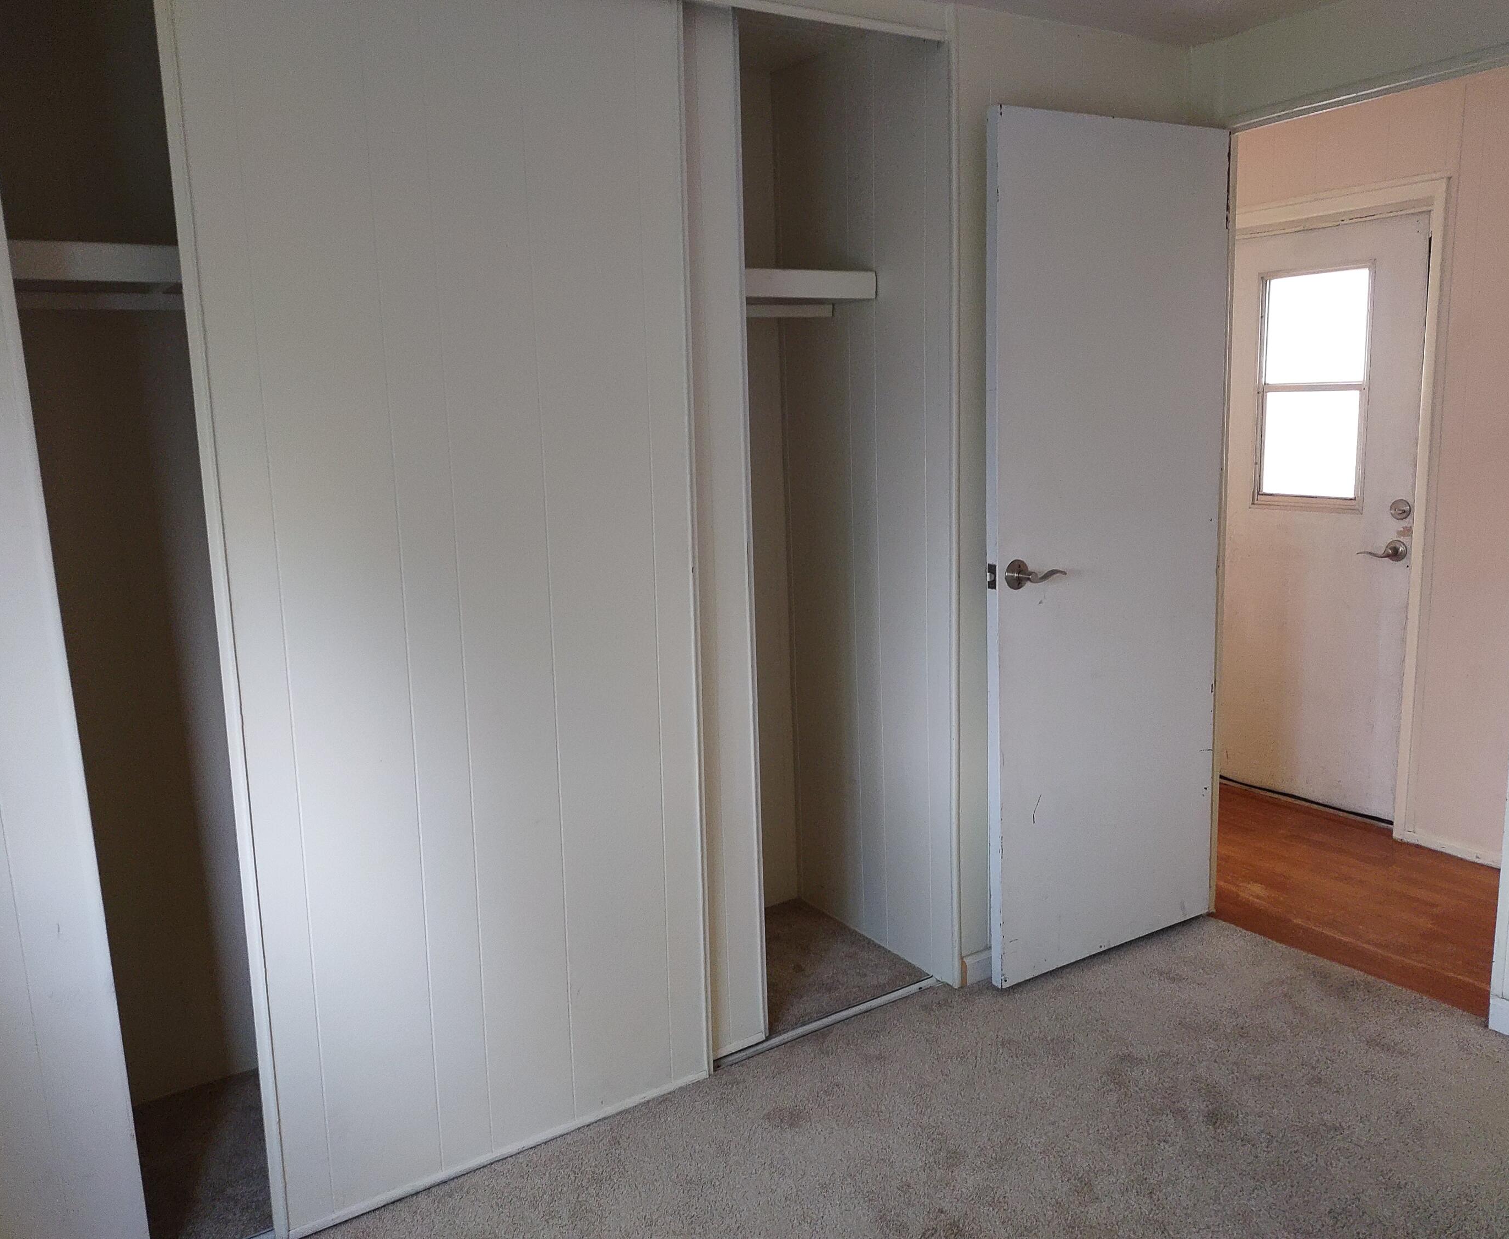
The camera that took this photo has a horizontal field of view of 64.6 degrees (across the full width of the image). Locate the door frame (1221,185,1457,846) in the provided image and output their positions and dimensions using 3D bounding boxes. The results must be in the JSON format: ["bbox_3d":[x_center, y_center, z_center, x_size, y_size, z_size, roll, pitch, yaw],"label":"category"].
[{"bbox_3d":[1.829,-0.345,3.996,0.110,2.030,0.910,-9,12,-33],"label":"door frame"}]

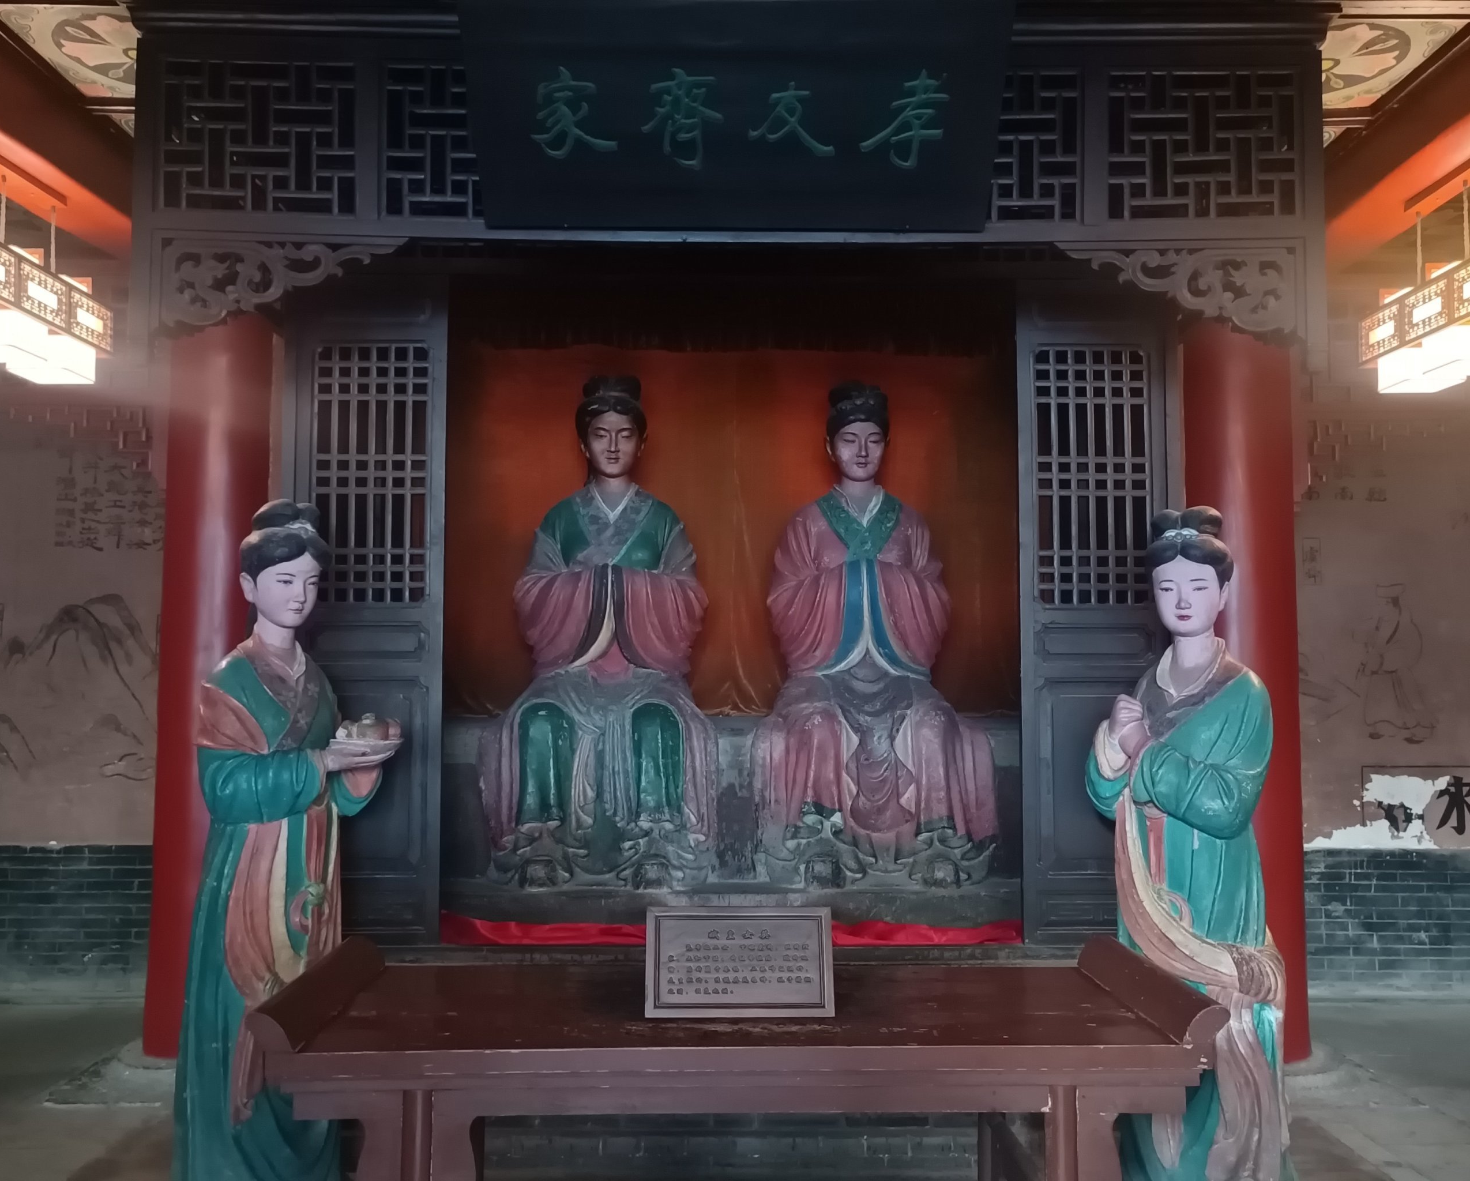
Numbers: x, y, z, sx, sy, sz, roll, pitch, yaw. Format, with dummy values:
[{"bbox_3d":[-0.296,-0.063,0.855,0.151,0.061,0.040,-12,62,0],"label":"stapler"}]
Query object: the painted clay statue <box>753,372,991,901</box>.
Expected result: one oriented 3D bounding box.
[{"bbox_3d":[0.610,0.151,5.631,1.060,2.250,0.840,0,-3,-1],"label":"painted clay statue"}]

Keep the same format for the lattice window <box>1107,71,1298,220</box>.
[{"bbox_3d":[1.832,-1.745,4.815,0.755,0.599,0.060,0,-3,-1],"label":"lattice window"}]

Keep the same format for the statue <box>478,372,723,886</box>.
[{"bbox_3d":[-0.595,0.141,5.612,1.040,2.280,0.840,0,-3,-1],"label":"statue"}]

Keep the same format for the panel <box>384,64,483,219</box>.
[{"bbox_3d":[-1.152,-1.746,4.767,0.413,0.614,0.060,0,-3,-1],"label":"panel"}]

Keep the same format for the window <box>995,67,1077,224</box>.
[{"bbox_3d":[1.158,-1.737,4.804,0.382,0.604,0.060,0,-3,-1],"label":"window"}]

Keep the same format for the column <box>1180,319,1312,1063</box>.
[{"bbox_3d":[2.123,0.292,5.126,0.450,3.170,0.450,0,-3,-1],"label":"column"}]

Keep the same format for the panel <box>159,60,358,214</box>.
[{"bbox_3d":[-1.844,-1.755,4.756,0.755,0.604,0.060,0,-3,-1],"label":"panel"}]

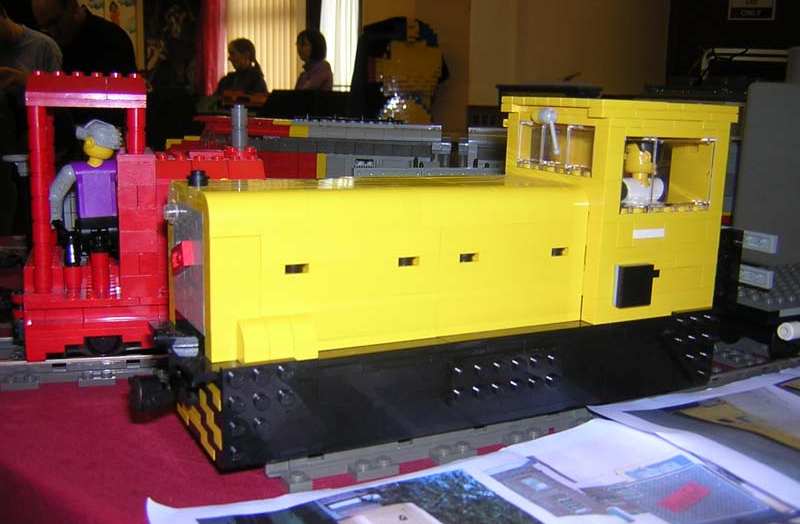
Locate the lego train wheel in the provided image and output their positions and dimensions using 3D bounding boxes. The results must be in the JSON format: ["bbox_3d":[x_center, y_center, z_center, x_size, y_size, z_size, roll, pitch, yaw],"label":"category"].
[{"bbox_3d":[-0.132,0.034,0.372,0.017,0.017,0.007,-2,11,-17],"label":"lego train wheel"}]

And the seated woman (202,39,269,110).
[{"bbox_3d":[-1.167,-0.895,5.924,0.450,1.350,0.420,0,11,-12],"label":"seated woman"}]

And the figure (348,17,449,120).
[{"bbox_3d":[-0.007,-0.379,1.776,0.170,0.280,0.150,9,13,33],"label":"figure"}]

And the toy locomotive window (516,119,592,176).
[{"bbox_3d":[0.064,-0.045,0.332,0.006,0.019,0.048,-4,12,-28],"label":"toy locomotive window"}]

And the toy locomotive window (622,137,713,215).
[{"bbox_3d":[0.102,-0.034,0.323,0.048,0.029,0.006,-4,12,-28],"label":"toy locomotive window"}]

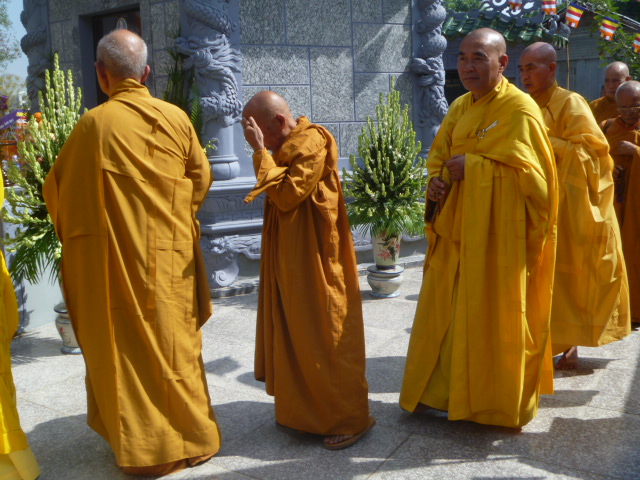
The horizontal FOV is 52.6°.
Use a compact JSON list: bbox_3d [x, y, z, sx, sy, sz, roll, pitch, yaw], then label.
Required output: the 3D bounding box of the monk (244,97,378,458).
[{"bbox_3d":[-0.027,0.107,2.736,0.480,1.440,0.500,-5,12,-15],"label":"monk"}]

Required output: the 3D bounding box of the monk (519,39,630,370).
[{"bbox_3d":[1.306,-0.179,3.420,0.550,1.660,0.460,9,16,42],"label":"monk"}]

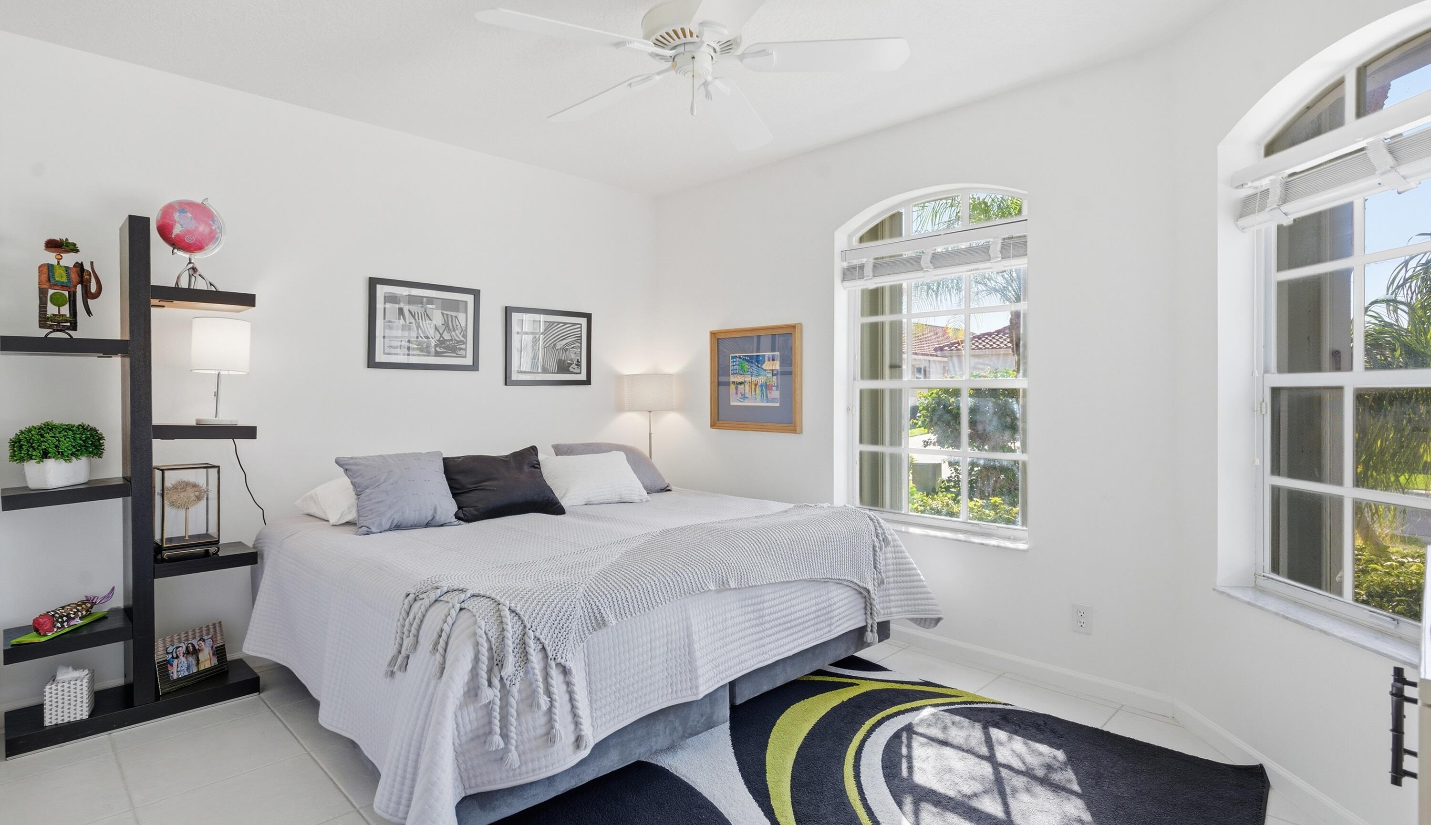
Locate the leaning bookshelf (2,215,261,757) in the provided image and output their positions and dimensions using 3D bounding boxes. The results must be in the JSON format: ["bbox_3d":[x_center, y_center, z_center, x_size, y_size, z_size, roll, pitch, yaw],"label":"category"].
[{"bbox_3d":[-2.152,0.205,2.541,0.690,1.830,0.280,-1,1,-44],"label":"leaning bookshelf"}]

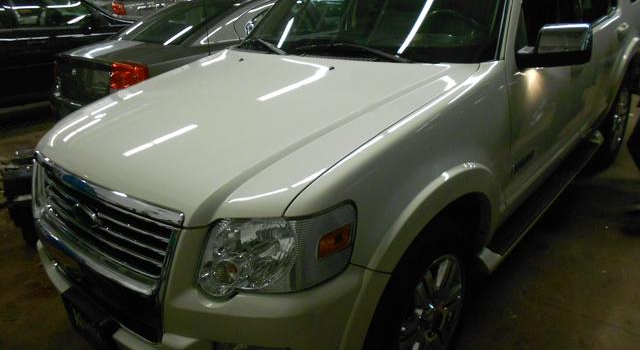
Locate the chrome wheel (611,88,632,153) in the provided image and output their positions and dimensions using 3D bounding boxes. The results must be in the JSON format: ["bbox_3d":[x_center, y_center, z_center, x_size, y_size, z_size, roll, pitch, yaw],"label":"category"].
[{"bbox_3d":[2.273,-0.433,3.779,0.190,0.480,0.480,15,29,38],"label":"chrome wheel"}]

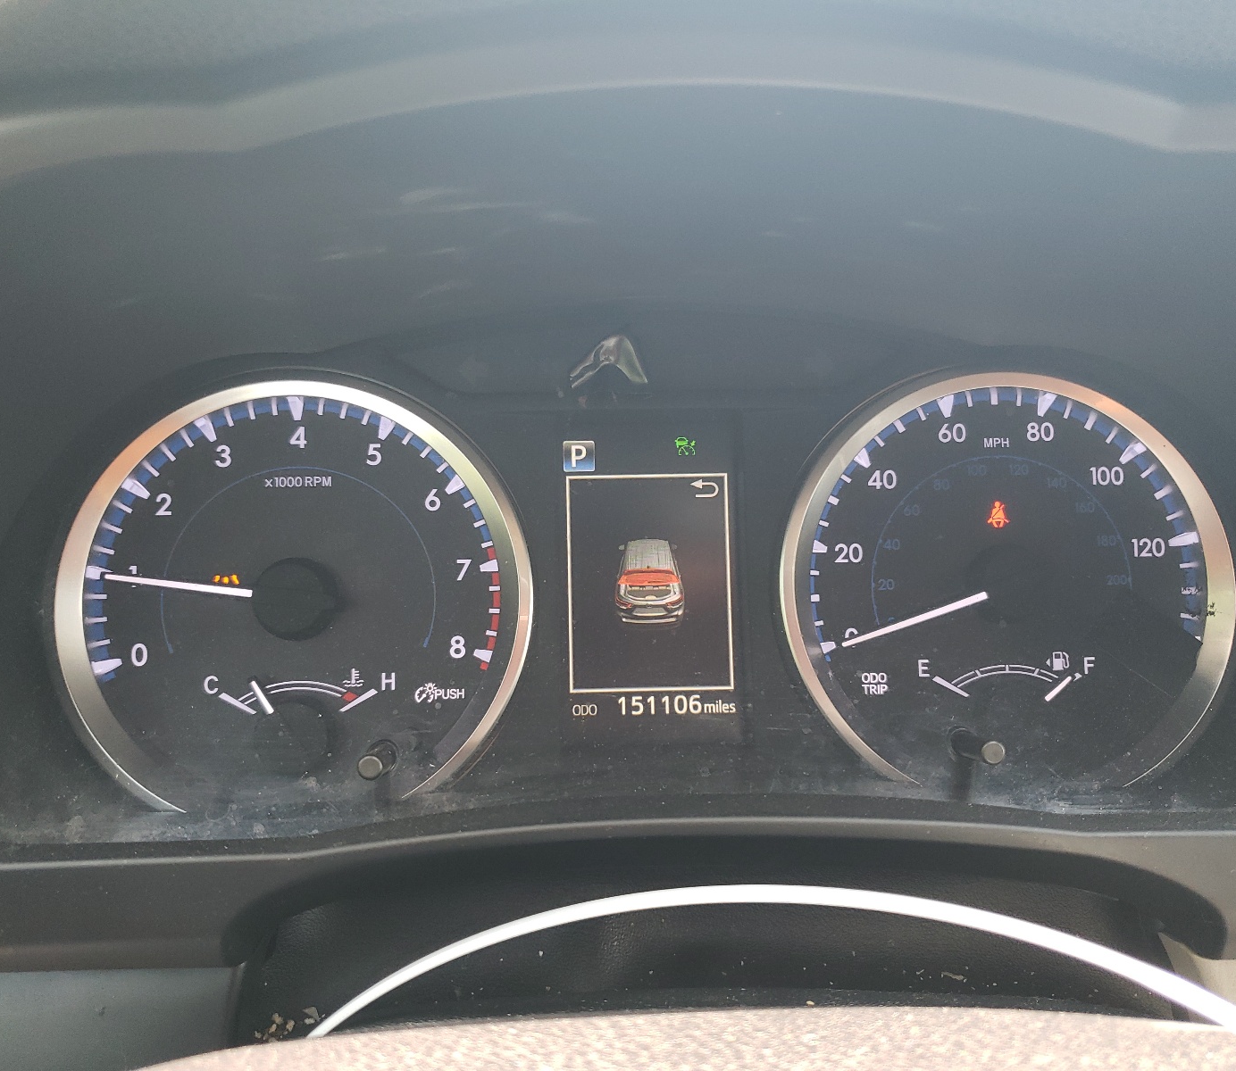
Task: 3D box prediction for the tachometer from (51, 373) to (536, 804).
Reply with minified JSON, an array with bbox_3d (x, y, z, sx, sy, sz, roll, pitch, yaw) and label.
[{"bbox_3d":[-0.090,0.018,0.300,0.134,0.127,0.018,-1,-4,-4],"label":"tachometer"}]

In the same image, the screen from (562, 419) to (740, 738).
[{"bbox_3d":[0.010,0.013,0.316,0.051,0.092,0.006,-1,-4,-4],"label":"screen"}]

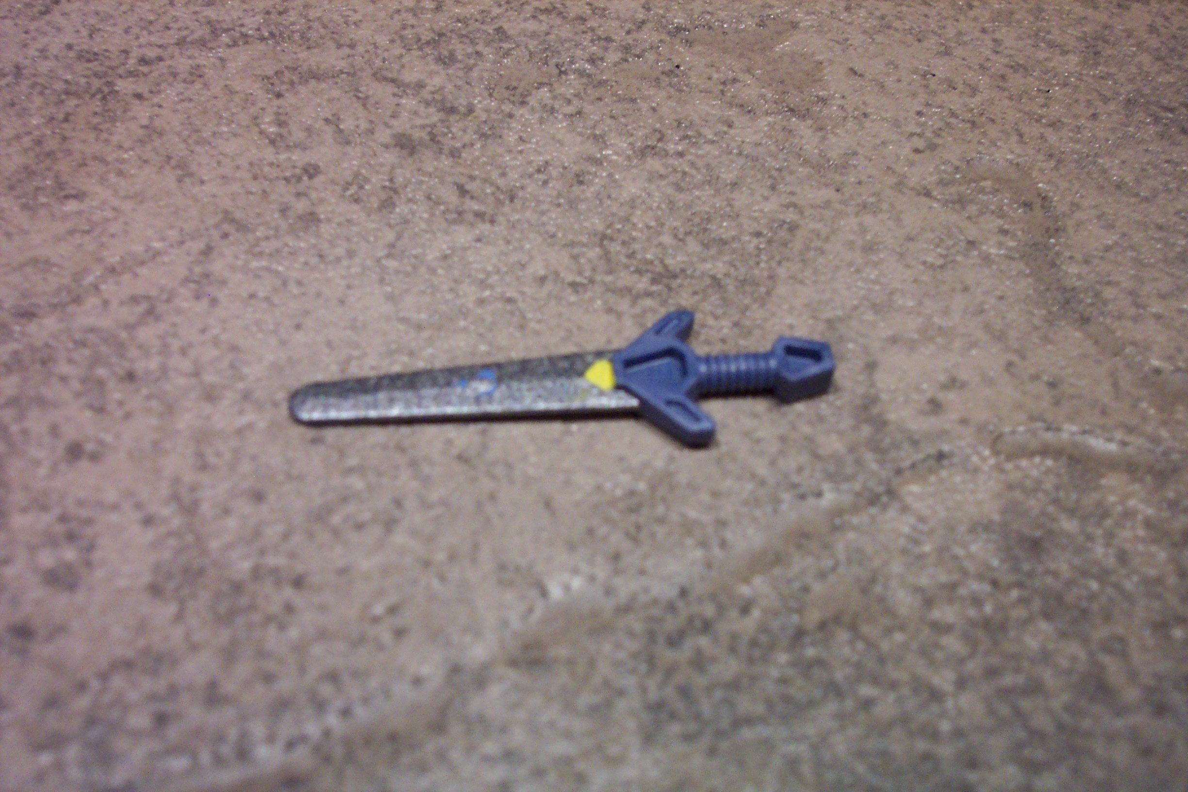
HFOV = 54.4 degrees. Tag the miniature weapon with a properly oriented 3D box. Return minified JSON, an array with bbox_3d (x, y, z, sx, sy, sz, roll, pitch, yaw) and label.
[{"bbox_3d":[-0.004,-0.001,0.141,0.066,0.004,0.021,-3,45,-1],"label":"miniature weapon"}]

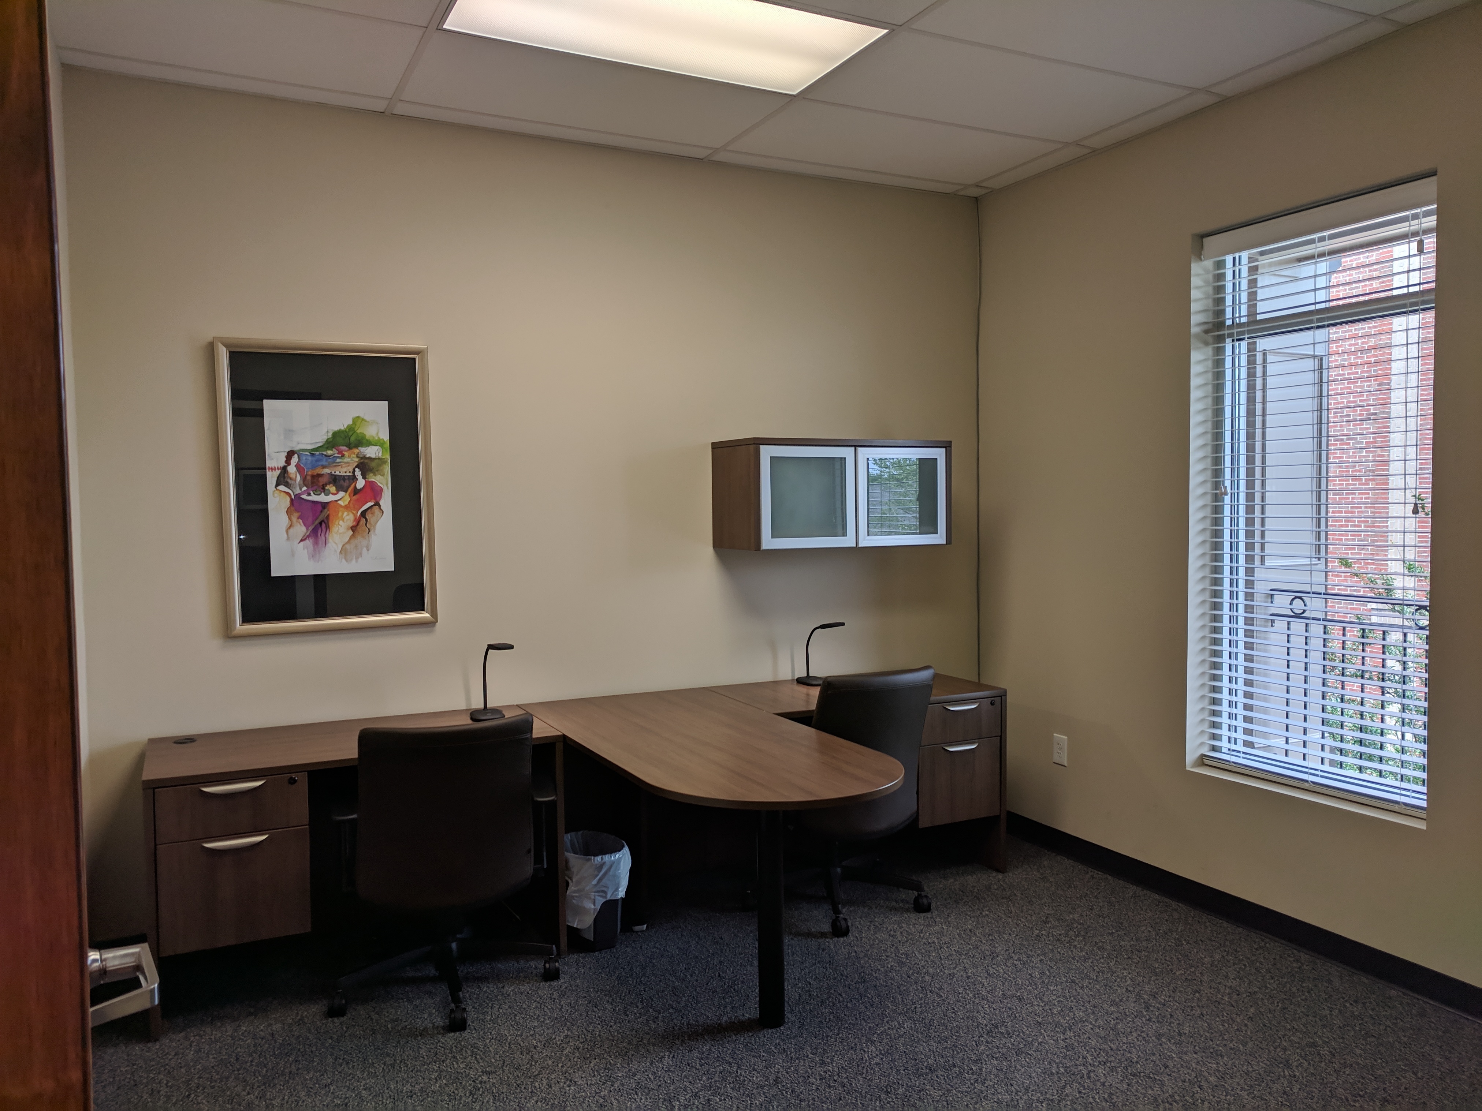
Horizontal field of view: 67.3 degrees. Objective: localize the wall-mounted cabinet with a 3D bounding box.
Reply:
[{"bbox_3d":[0.374,-0.246,4.499,0.909,0.421,0.361,-2,3,-27],"label":"wall-mounted cabinet"}]

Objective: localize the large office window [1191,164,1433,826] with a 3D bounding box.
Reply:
[{"bbox_3d":[1.887,-0.173,3.665,0.069,1.906,0.863,-2,3,-27],"label":"large office window"}]

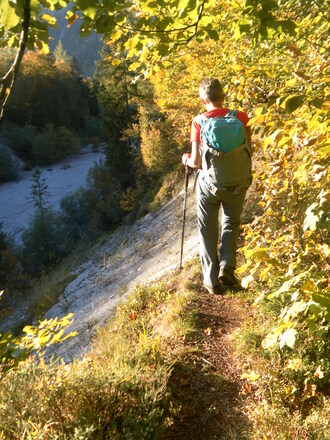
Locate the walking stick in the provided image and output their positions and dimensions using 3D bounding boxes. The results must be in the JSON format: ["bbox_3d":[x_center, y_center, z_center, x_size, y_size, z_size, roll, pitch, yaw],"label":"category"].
[{"bbox_3d":[0.165,-0.040,3.917,0.050,1.110,0.060,2,21,0],"label":"walking stick"}]

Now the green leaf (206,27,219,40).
[{"bbox_3d":[0.219,-0.861,2.053,0.062,0.070,0.025,0,14,0],"label":"green leaf"}]

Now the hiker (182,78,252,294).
[{"bbox_3d":[0.428,-0.253,3.565,0.540,1.680,0.620,-1,14,-3],"label":"hiker"}]

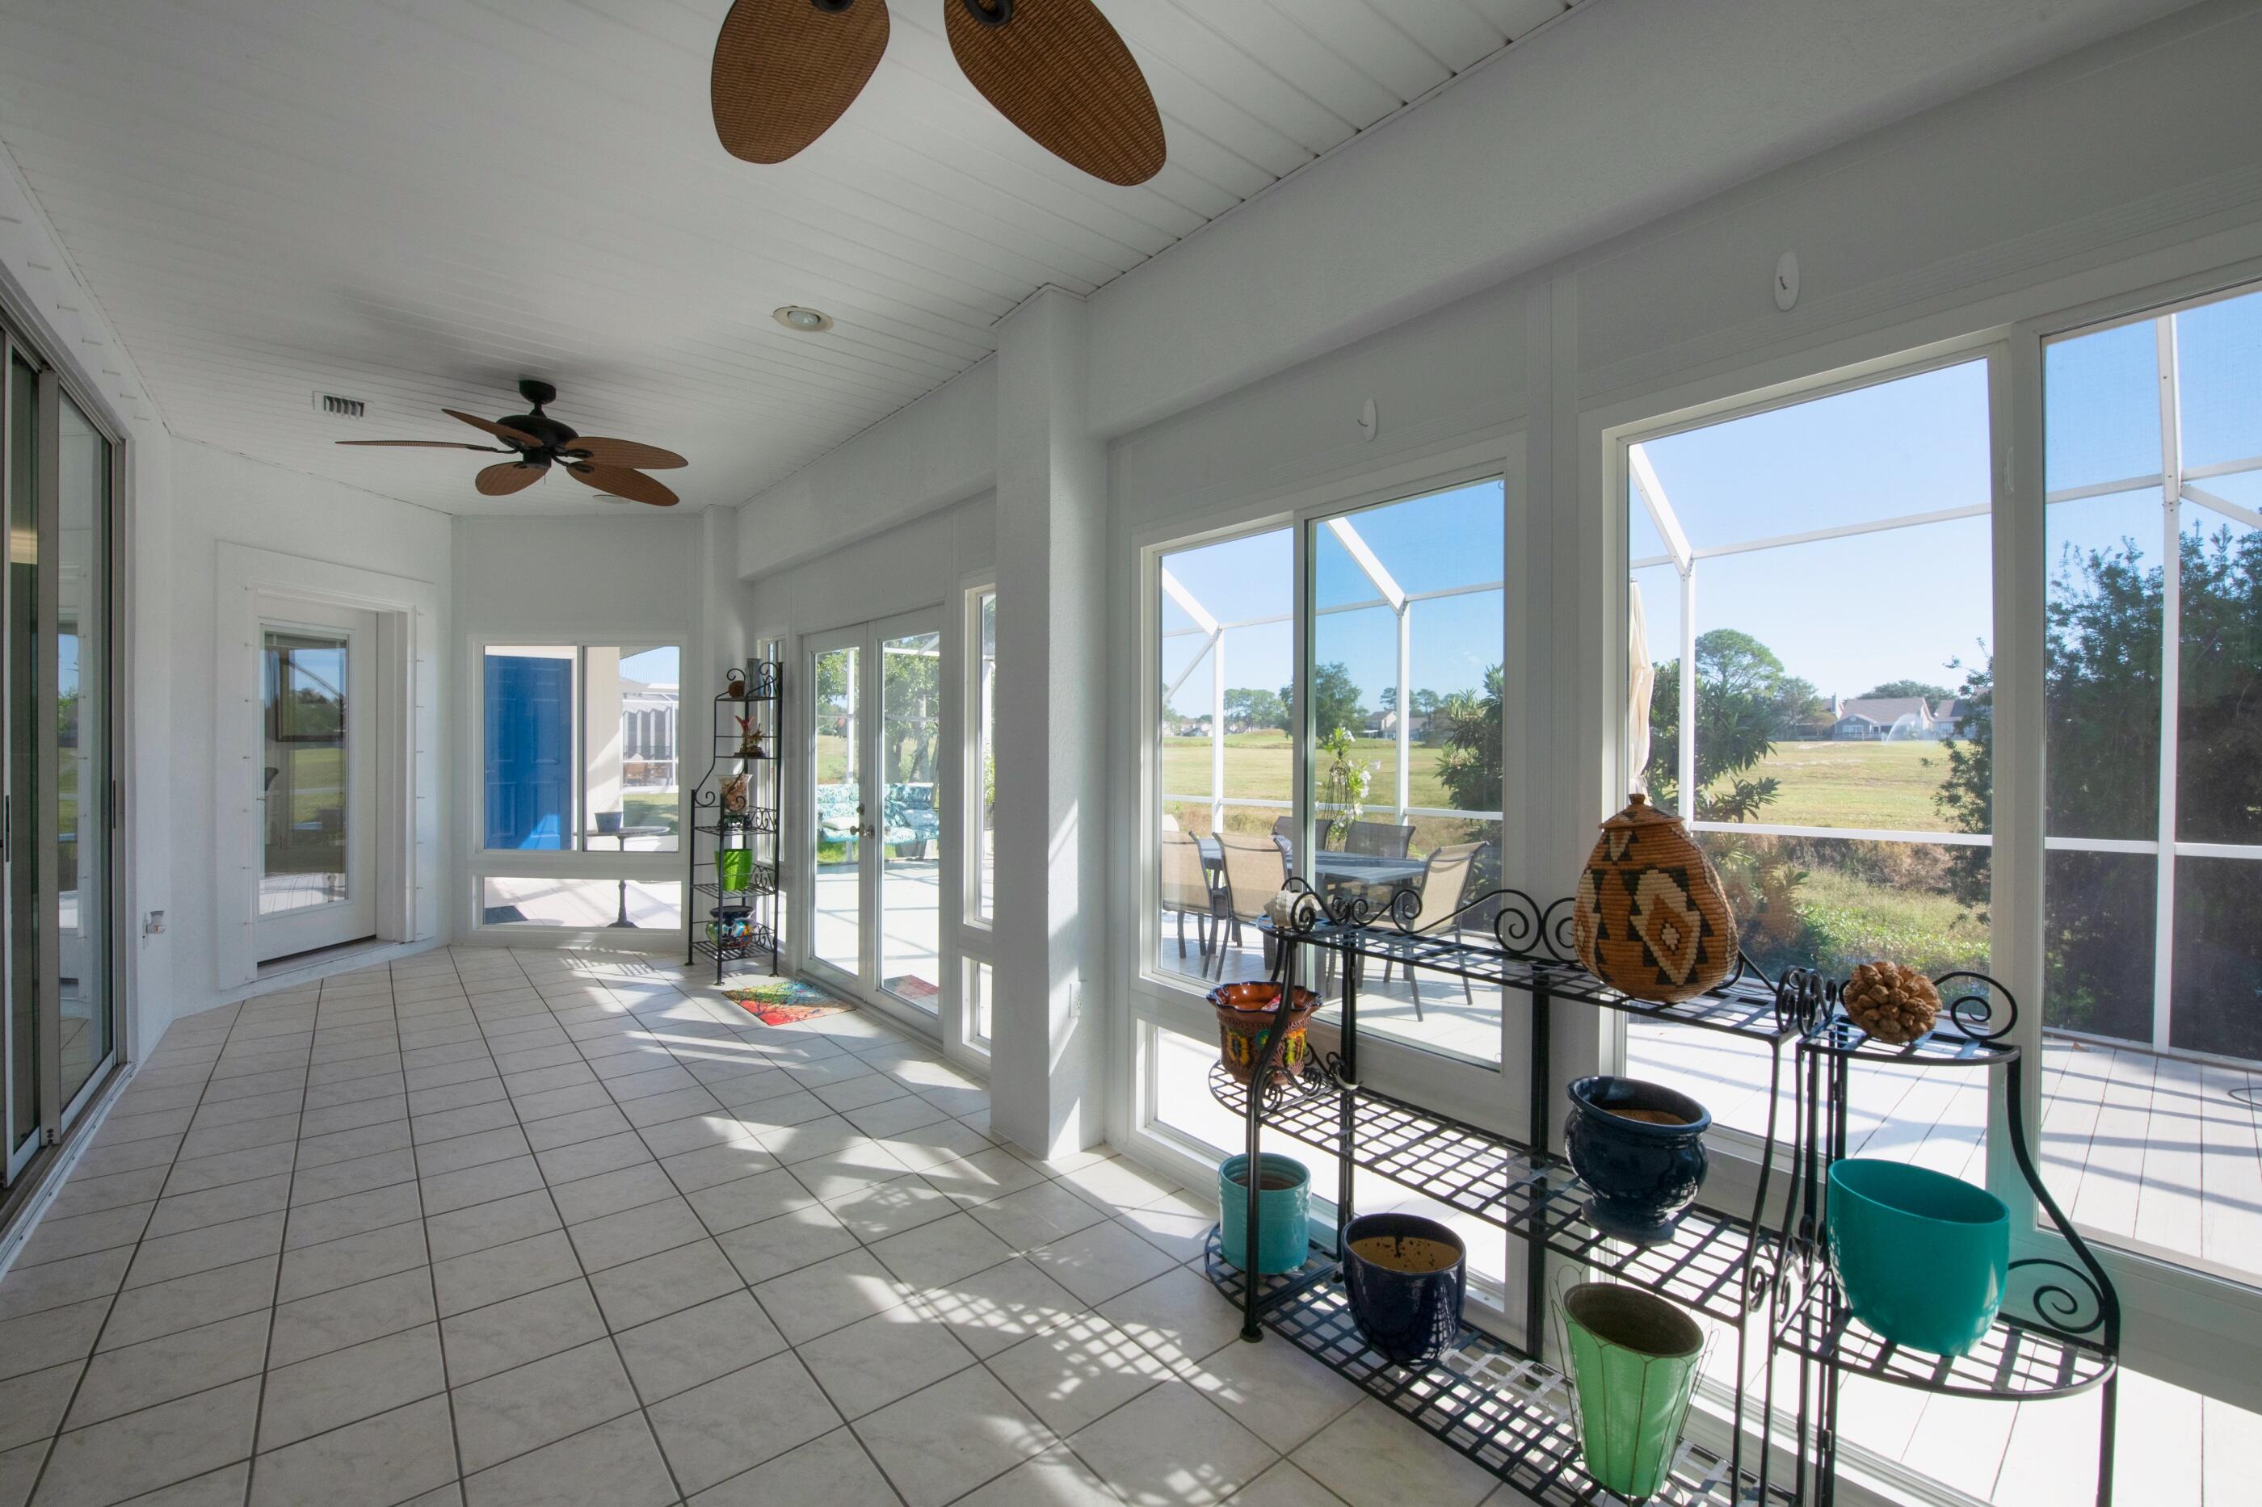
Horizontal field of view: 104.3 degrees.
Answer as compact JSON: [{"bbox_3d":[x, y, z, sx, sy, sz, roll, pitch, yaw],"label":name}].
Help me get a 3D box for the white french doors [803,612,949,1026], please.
[{"bbox_3d":[-1.380,0.324,4.604,0.070,2.000,1.680,-1,1,-41],"label":"white french doors"}]

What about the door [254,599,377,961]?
[{"bbox_3d":[-4.963,0.168,5.302,0.060,2.070,0.850,0,1,5],"label":"door"}]

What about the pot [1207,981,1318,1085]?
[{"bbox_3d":[0.359,0.768,2.413,0.300,0.210,0.300,0,1,0],"label":"pot"}]

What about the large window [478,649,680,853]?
[{"bbox_3d":[-3.755,-0.030,6.000,1.370,1.445,0.080,0,1,3],"label":"large window"}]

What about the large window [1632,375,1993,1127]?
[{"bbox_3d":[1.237,0.048,1.667,0.080,1.400,0.580,-1,1,-41],"label":"large window"}]

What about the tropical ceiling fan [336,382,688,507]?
[{"bbox_3d":[-2.575,-1.398,3.792,1.330,0.410,1.330,-1,1,-41],"label":"tropical ceiling fan"}]

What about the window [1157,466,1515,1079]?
[{"bbox_3d":[0.473,0.034,2.517,0.080,1.400,1.250,-1,1,-41],"label":"window"}]

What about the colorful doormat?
[{"bbox_3d":[-1.866,1.333,4.772,0.445,0.015,0.780,-1,1,-41],"label":"colorful doormat"}]

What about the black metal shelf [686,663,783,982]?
[{"bbox_3d":[-2.452,0.391,5.420,0.350,1.880,0.620,-1,1,-41],"label":"black metal shelf"}]

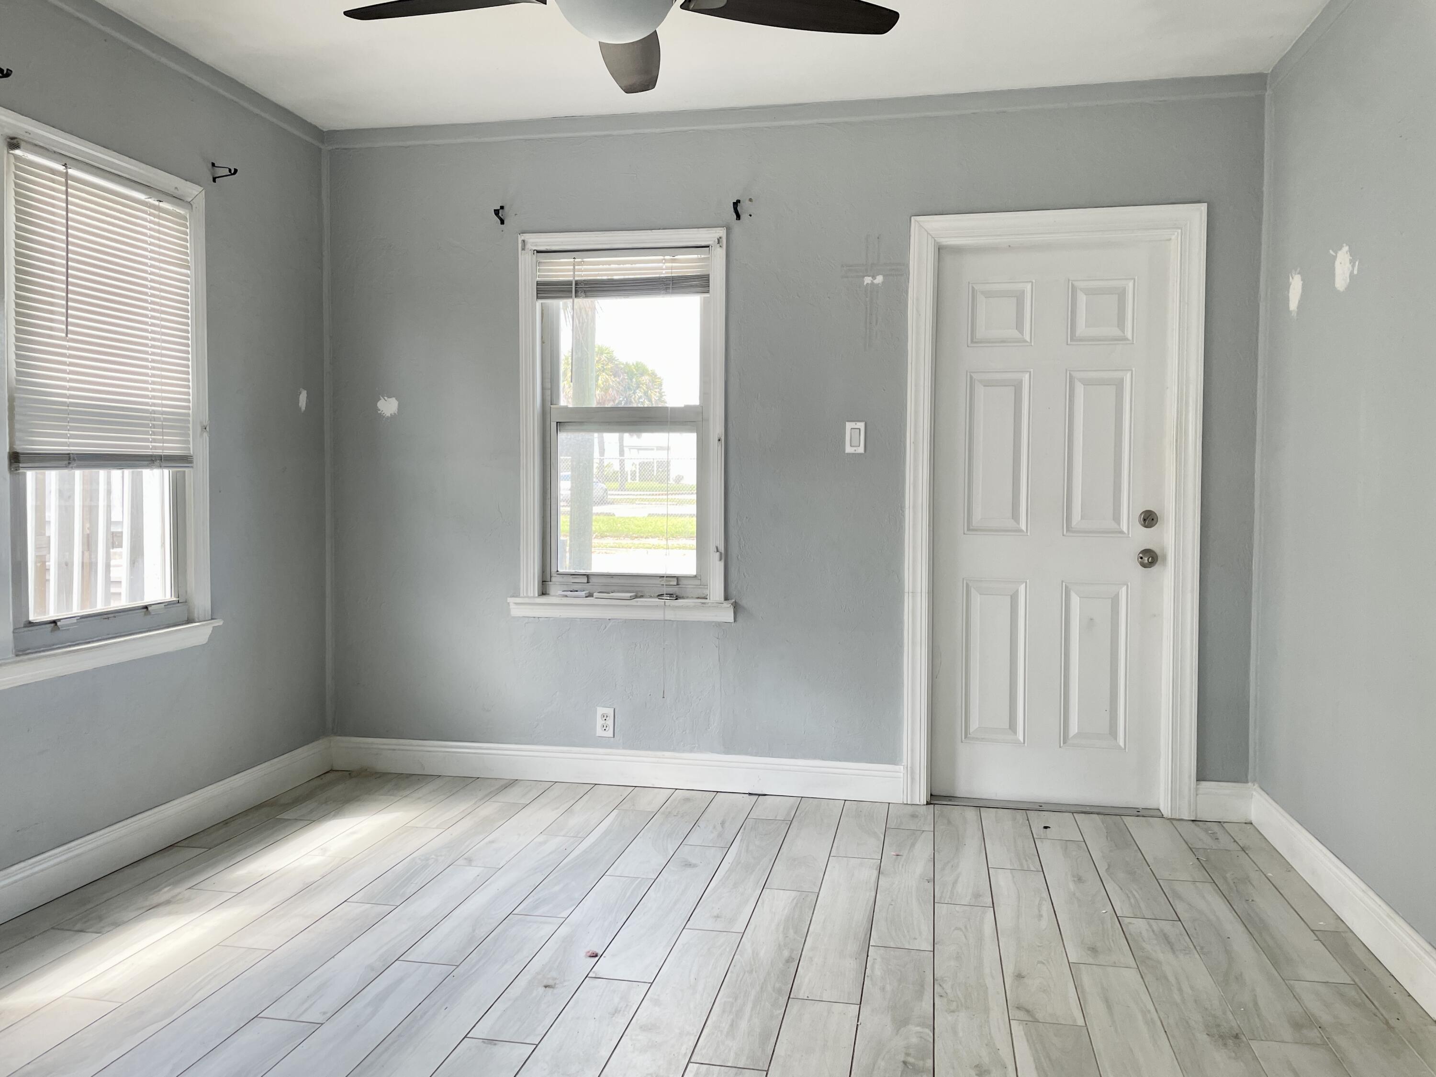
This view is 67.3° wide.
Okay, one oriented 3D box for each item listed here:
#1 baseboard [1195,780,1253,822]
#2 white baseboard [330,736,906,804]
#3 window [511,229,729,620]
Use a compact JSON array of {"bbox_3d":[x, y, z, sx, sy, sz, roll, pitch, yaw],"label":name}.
[{"bbox_3d":[1.715,0.893,3.658,0.177,0.137,0.020,1,3,11],"label":"baseboard"},{"bbox_3d":[-0.438,0.870,4.089,2.247,0.136,0.020,1,3,11],"label":"white baseboard"},{"bbox_3d":[-0.365,-0.415,4.016,0.870,1.437,0.090,1,3,11],"label":"window"}]

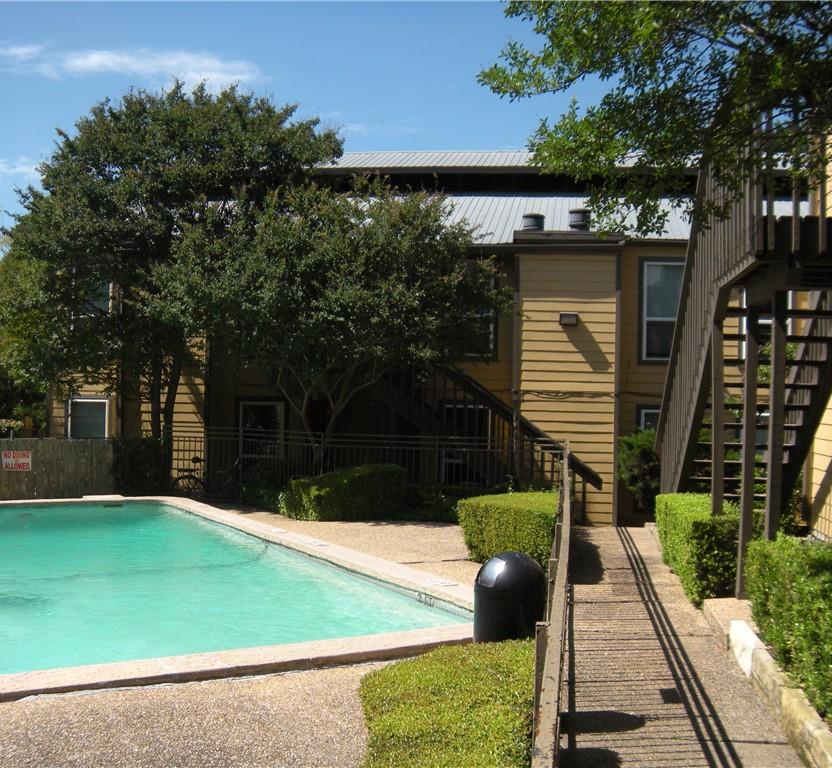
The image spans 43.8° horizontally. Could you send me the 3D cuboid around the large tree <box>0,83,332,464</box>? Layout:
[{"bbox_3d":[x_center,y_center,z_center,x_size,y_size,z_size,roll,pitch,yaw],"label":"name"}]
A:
[{"bbox_3d":[-4.200,-1.500,17.900,5.800,7.400,5.400,1,0,0],"label":"large tree"}]

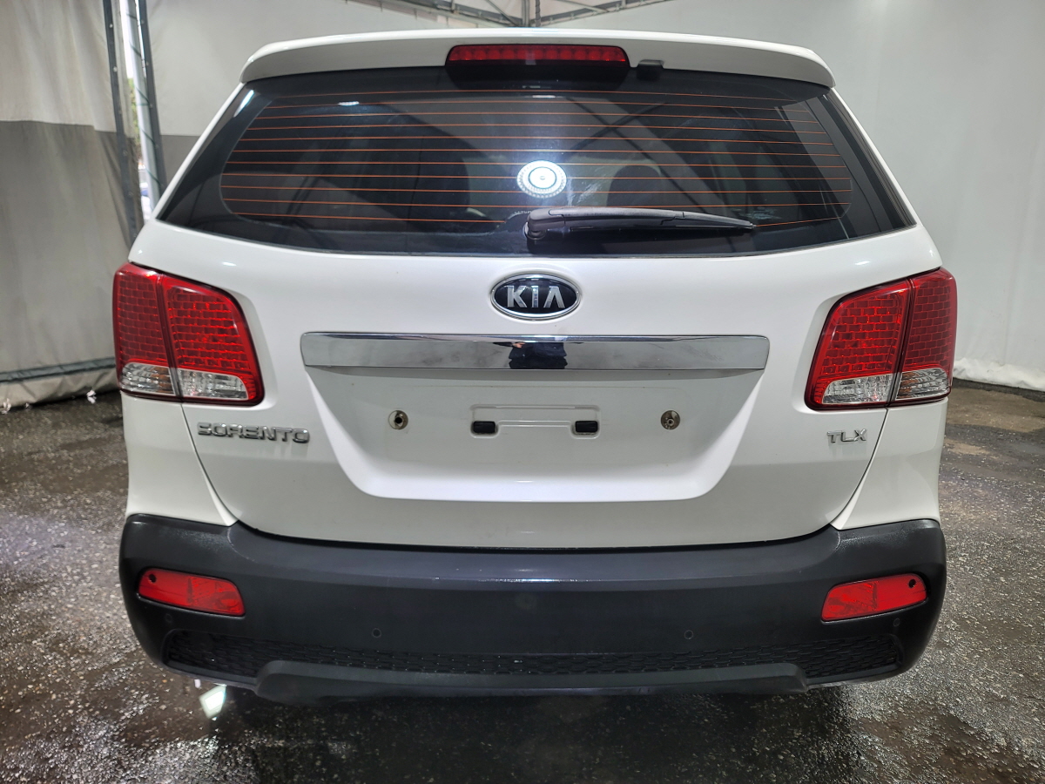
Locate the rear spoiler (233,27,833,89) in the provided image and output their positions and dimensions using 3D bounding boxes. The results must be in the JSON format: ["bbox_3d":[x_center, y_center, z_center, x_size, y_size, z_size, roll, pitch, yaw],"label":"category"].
[{"bbox_3d":[0.030,-0.680,1.560,1.241,0.113,0.246,1,13,0],"label":"rear spoiler"}]

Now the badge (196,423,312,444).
[{"bbox_3d":[-0.512,0.076,1.436,0.234,0.028,0.011,4,12,13],"label":"badge"}]

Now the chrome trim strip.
[{"bbox_3d":[0.022,-0.074,1.344,0.837,0.065,0.041,1,9,0],"label":"chrome trim strip"}]

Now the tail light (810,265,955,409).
[{"bbox_3d":[0.693,-0.115,1.484,0.325,0.261,0.212,-1,13,-7],"label":"tail light"}]

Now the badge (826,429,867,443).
[{"bbox_3d":[0.619,0.083,1.437,0.088,0.029,0.010,-3,12,-13],"label":"badge"}]

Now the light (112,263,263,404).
[{"bbox_3d":[-0.650,-0.124,1.496,0.325,0.261,0.212,2,13,8],"label":"light"}]

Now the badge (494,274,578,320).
[{"bbox_3d":[0.023,-0.166,1.320,0.154,0.080,0.018,1,5,0],"label":"badge"}]

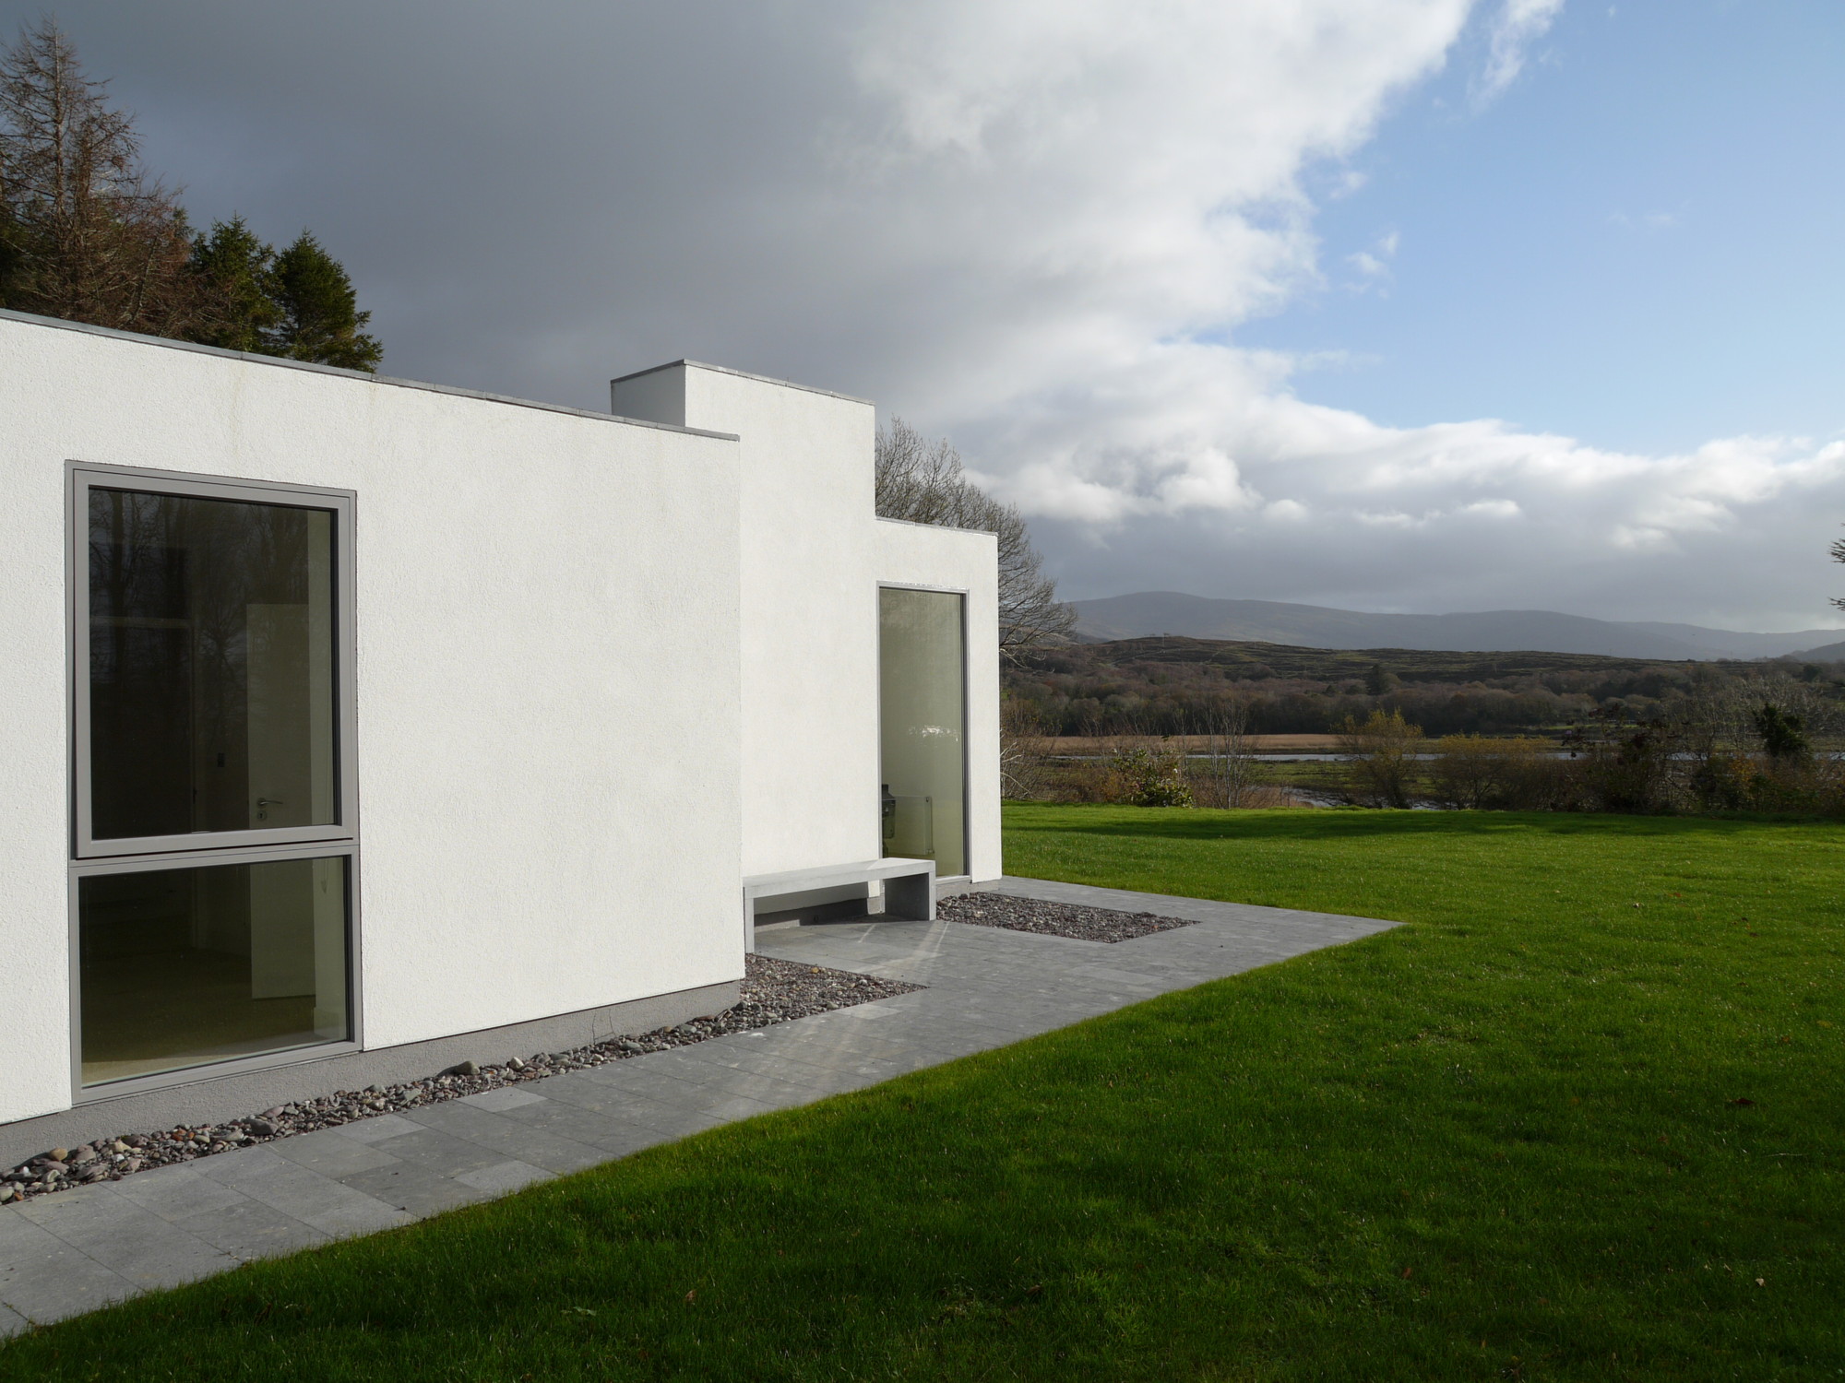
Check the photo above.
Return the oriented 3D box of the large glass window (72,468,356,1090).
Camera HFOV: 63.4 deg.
[{"bbox_3d":[-2.911,0.348,6.185,0.120,2.471,1.175,-2,-1,42],"label":"large glass window"}]

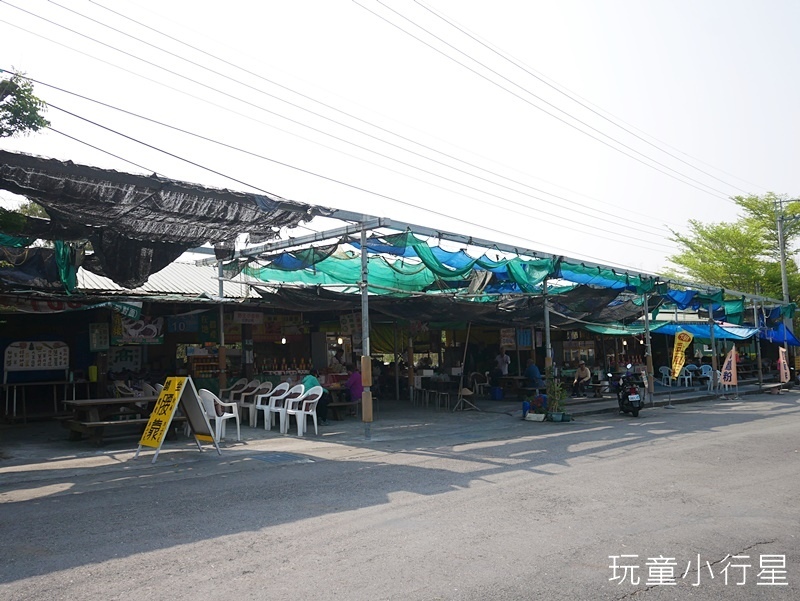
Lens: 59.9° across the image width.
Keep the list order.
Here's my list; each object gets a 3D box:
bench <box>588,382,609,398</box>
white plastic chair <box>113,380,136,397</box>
[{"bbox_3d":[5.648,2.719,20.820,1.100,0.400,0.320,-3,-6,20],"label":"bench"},{"bbox_3d":[-5.391,1.990,13.600,0.560,0.820,0.560,-2,-4,6],"label":"white plastic chair"}]

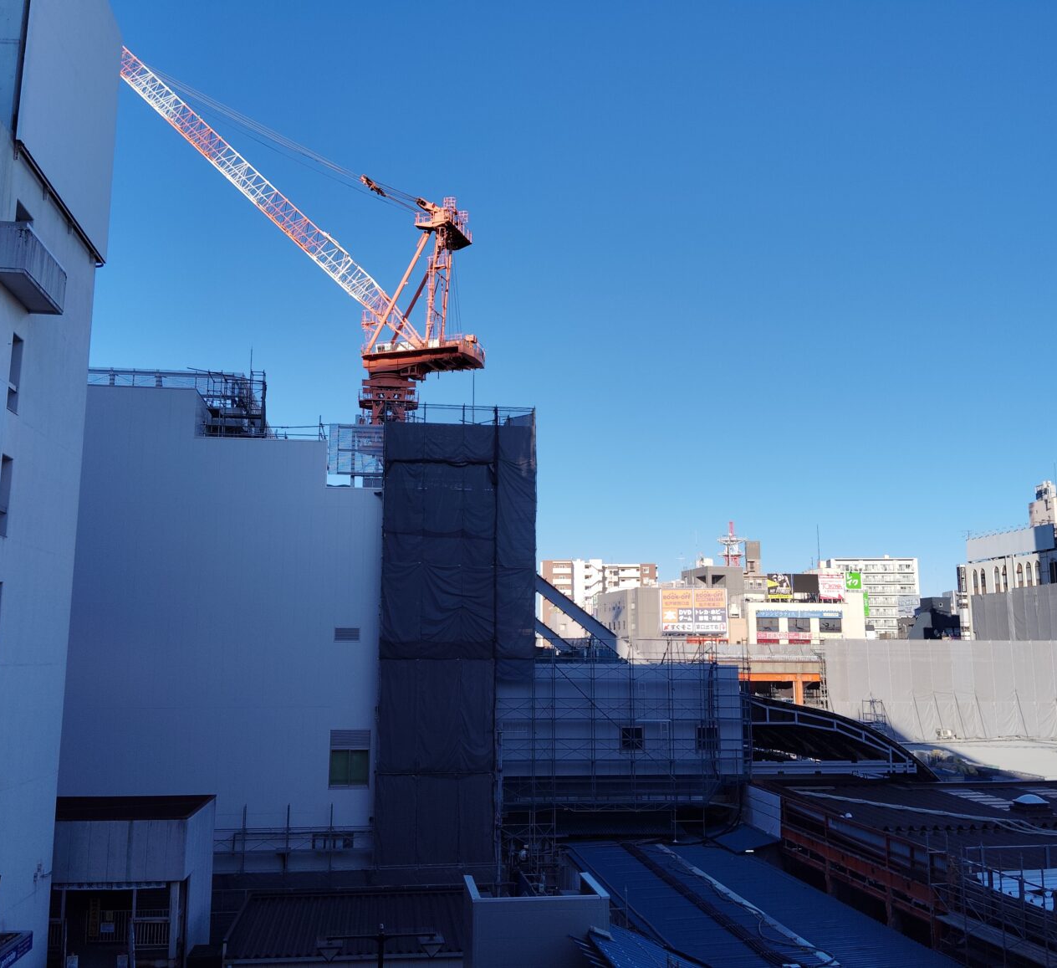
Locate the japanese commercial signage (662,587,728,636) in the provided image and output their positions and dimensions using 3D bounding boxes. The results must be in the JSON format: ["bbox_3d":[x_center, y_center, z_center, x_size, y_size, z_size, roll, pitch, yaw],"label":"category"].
[{"bbox_3d":[27.629,21.297,173.489,11.436,7.779,0.600,1,-9,-4],"label":"japanese commercial signage"}]

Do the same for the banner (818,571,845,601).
[{"bbox_3d":[51.733,17.521,177.699,4.500,4.860,0.500,1,-9,-3],"label":"banner"}]

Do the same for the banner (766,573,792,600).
[{"bbox_3d":[42.679,17.541,177.209,4.770,4.472,0.500,1,-9,-3],"label":"banner"}]

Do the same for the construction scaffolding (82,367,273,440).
[{"bbox_3d":[-17.106,-3.760,51.326,8.603,3.686,5.000,2,-9,-8],"label":"construction scaffolding"}]

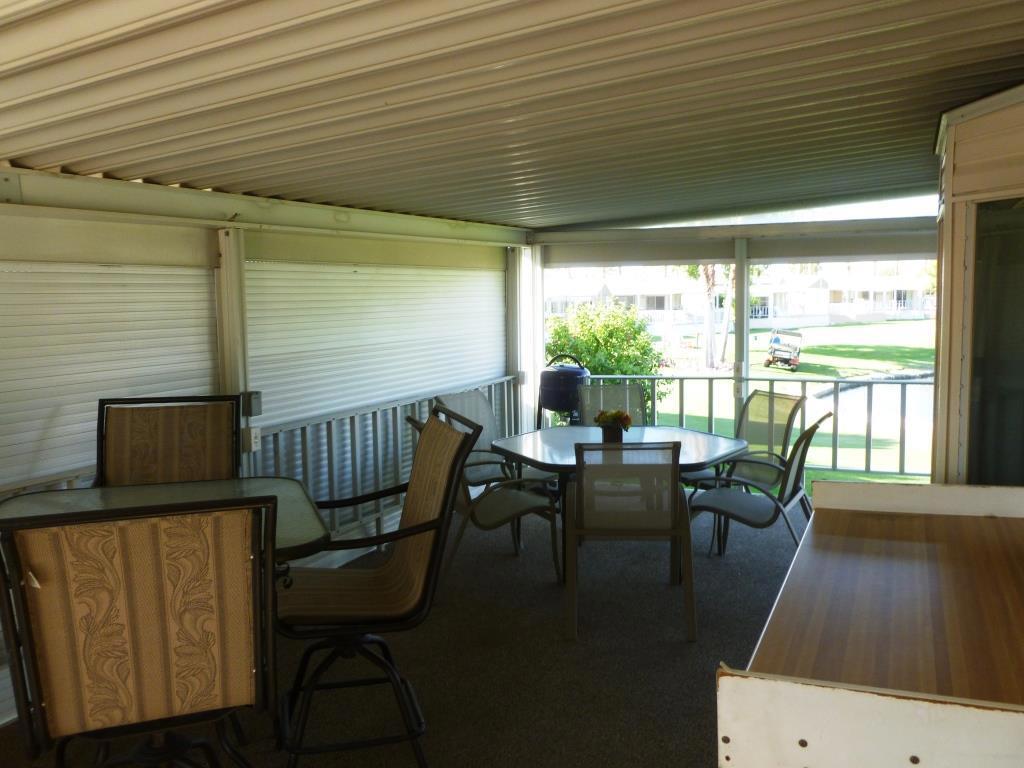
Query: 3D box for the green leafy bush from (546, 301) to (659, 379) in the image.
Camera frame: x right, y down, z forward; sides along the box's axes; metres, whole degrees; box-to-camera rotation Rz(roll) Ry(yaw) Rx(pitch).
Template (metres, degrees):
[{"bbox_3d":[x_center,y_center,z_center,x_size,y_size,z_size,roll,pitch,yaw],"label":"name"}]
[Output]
[{"bbox_3d":[1.178,0.100,10.568,1.600,2.300,1.600,-1,6,6],"label":"green leafy bush"}]

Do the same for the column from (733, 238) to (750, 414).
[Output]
[{"bbox_3d":[1.876,-0.151,6.744,0.110,2.040,0.110,1,6,19],"label":"column"}]

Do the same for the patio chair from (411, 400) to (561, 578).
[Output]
[{"bbox_3d":[-0.188,0.652,4.731,0.730,0.940,0.600,-4,6,-24],"label":"patio chair"}]

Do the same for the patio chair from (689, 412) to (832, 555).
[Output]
[{"bbox_3d":[1.392,0.631,4.634,0.730,0.940,0.600,2,7,29],"label":"patio chair"}]

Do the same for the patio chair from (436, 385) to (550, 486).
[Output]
[{"bbox_3d":[-0.088,0.555,5.666,0.730,0.940,0.600,3,7,34],"label":"patio chair"}]

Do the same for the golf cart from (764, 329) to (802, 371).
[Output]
[{"bbox_3d":[11.822,-1.478,36.000,1.200,1.800,2.400,8,6,7],"label":"golf cart"}]

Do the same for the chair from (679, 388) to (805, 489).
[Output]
[{"bbox_3d":[1.487,0.546,5.446,0.730,0.940,0.600,-4,6,-23],"label":"chair"}]

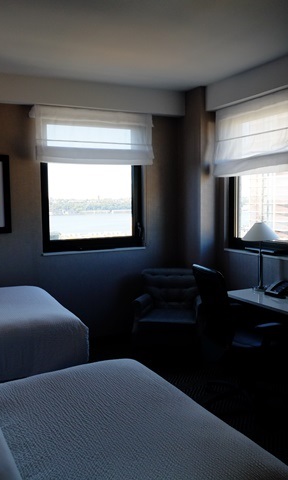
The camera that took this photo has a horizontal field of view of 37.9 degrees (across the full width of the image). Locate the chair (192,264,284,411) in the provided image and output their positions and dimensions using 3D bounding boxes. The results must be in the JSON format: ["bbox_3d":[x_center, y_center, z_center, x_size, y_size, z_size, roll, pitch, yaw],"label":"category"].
[{"bbox_3d":[0.753,0.760,3.425,0.630,1.060,0.620,-3,6,-27],"label":"chair"}]

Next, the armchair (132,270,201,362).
[{"bbox_3d":[0.235,0.766,4.501,0.700,0.870,0.700,-1,5,0],"label":"armchair"}]

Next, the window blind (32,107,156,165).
[{"bbox_3d":[-0.502,-1.075,4.412,1.290,0.560,0.100,-3,6,-27],"label":"window blind"}]

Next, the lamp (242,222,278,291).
[{"bbox_3d":[1.106,0.157,3.992,0.345,0.640,0.345,-1,5,0],"label":"lamp"}]

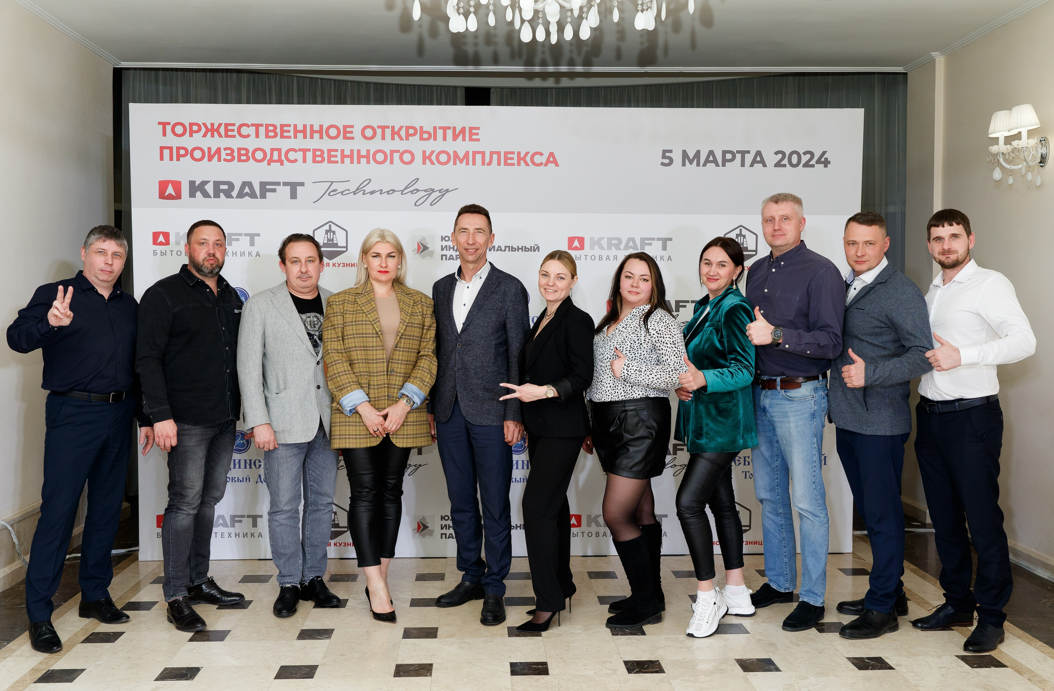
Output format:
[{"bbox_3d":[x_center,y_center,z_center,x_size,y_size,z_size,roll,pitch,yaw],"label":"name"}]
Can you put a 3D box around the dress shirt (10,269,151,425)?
[{"bbox_3d":[-1.895,0.005,3.951,0.400,0.660,0.580,2,4,42],"label":"dress shirt"}]

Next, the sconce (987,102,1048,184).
[{"bbox_3d":[2.537,-1.026,4.796,0.240,0.390,0.330,0,3,-2],"label":"sconce"}]

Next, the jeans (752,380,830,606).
[{"bbox_3d":[1.200,0.656,4.267,0.320,0.980,0.390,-2,3,-40],"label":"jeans"}]

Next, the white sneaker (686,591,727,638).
[{"bbox_3d":[0.788,1.184,4.124,0.115,0.140,0.285,1,3,28],"label":"white sneaker"}]

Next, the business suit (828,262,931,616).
[{"bbox_3d":[1.545,0.388,4.108,0.400,1.480,0.490,-2,3,-34],"label":"business suit"}]

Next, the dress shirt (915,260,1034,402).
[{"bbox_3d":[1.896,-0.066,3.951,0.440,0.590,0.500,-2,3,-32],"label":"dress shirt"}]

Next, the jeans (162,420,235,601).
[{"bbox_3d":[-1.491,0.711,4.251,0.350,0.900,0.390,2,3,38],"label":"jeans"}]

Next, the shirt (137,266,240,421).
[{"bbox_3d":[-1.509,-0.004,4.187,0.340,0.710,0.500,2,3,40],"label":"shirt"}]

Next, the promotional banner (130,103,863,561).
[{"bbox_3d":[-0.139,-0.064,5.140,3.948,2.462,0.060,0,3,-2],"label":"promotional banner"}]

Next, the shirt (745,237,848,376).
[{"bbox_3d":[1.202,-0.164,4.209,0.400,0.600,0.510,-2,3,-40],"label":"shirt"}]

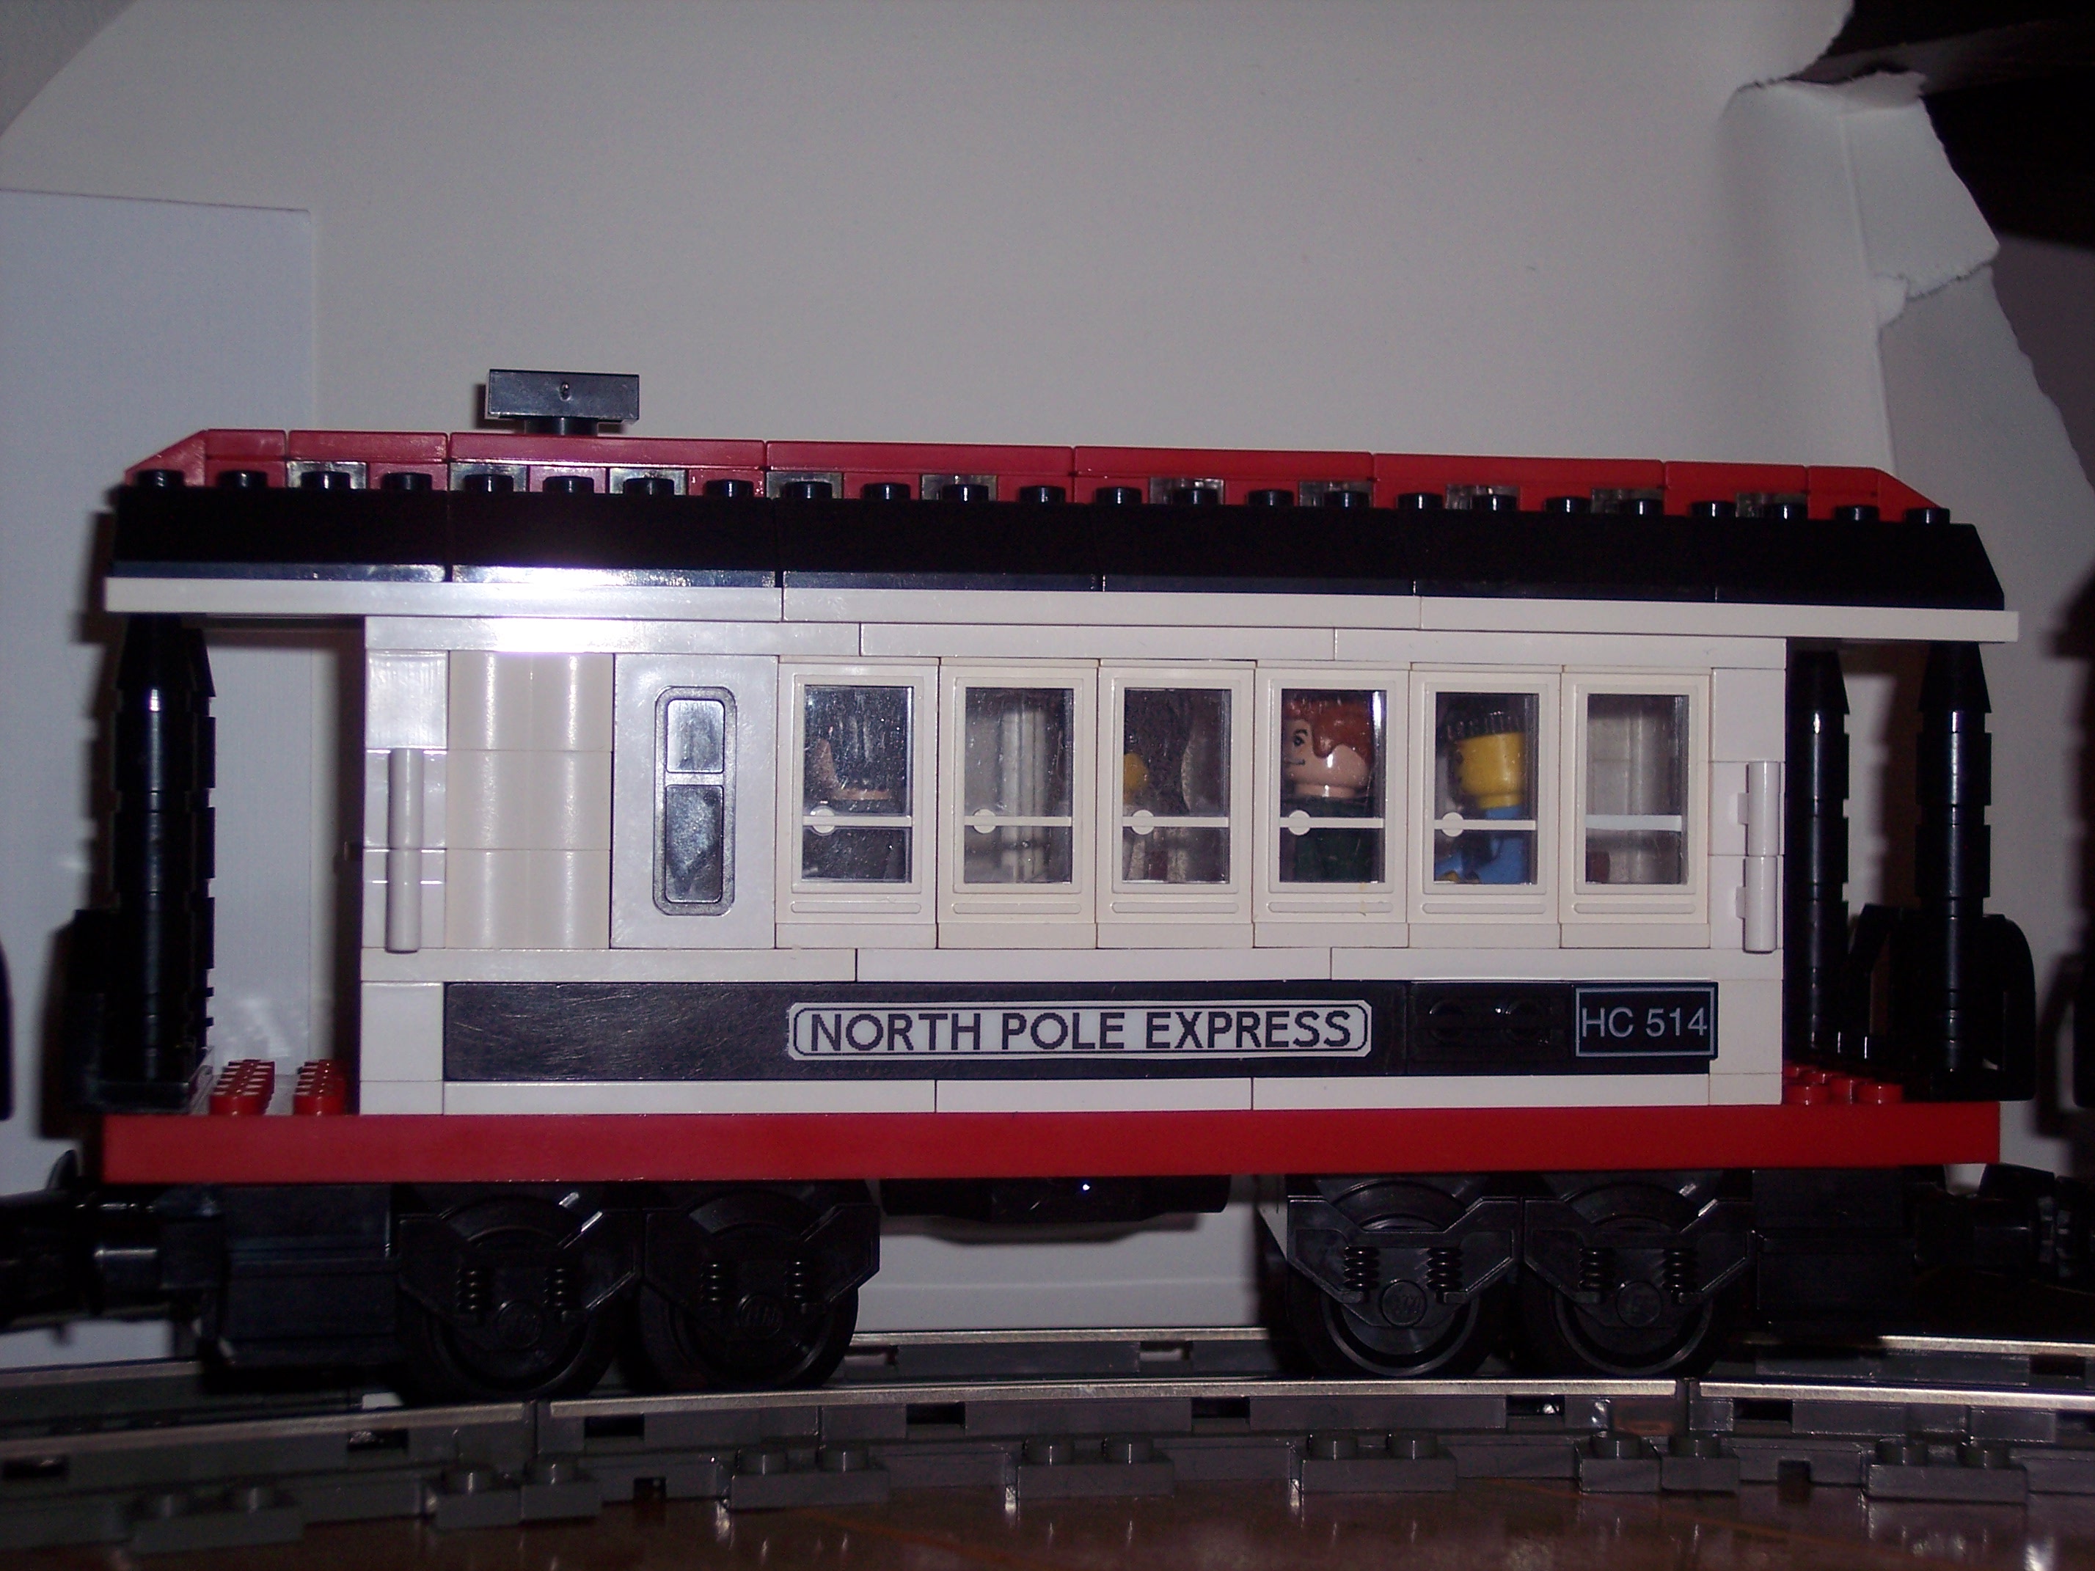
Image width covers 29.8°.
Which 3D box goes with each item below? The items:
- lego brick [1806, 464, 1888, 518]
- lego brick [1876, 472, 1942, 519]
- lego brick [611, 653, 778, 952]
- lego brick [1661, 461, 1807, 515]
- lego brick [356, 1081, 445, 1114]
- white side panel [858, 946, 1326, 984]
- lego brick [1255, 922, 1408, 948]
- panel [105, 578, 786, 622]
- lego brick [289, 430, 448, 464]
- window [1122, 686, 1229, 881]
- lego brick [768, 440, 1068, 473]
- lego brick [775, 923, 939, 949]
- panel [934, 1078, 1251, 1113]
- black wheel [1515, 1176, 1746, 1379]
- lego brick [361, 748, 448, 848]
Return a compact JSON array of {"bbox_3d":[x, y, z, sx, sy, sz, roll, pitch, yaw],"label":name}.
[{"bbox_3d":[0.085,-0.031,0.426,0.008,0.006,0.009,0,0,-11],"label":"lego brick"},{"bbox_3d":[0.092,-0.031,0.428,0.008,0.006,0.009,0,0,-11],"label":"lego brick"},{"bbox_3d":[-0.035,0.002,0.387,0.016,0.029,0.008,0,0,-11],"label":"lego brick"},{"bbox_3d":[0.072,-0.031,0.424,0.016,0.006,0.009,0,0,-11],"label":"lego brick"},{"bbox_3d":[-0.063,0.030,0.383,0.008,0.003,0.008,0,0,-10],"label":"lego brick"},{"bbox_3d":[0.004,0.018,0.395,0.048,0.003,0.008,0,0,-11],"label":"white side panel"},{"bbox_3d":[0.028,0.015,0.399,0.016,0.003,0.008,0,0,-11],"label":"lego brick"},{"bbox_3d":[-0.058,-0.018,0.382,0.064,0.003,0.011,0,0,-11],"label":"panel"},{"bbox_3d":[-0.069,-0.034,0.398,0.016,0.003,0.009,0,0,-11],"label":"lego brick"},{"bbox_3d":[0.013,0.000,0.394,0.011,0.020,0.003,0,0,-11],"label":"window"},{"bbox_3d":[-0.014,-0.034,0.408,0.032,0.003,0.008,0,0,-11],"label":"lego brick"},{"bbox_3d":[-0.019,0.015,0.391,0.016,0.003,0.008,0,0,-11],"label":"lego brick"},{"bbox_3d":[0.004,0.031,0.395,0.032,0.003,0.008,0,0,-11],"label":"panel"},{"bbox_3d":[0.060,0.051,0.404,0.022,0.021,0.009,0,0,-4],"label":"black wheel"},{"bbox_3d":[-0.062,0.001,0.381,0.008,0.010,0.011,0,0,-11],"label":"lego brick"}]

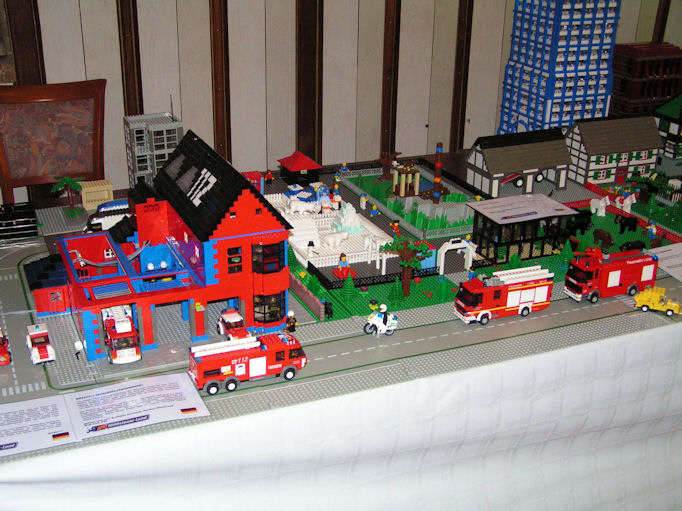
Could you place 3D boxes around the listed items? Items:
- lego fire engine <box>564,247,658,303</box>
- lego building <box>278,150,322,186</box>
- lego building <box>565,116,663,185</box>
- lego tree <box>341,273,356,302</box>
[{"bbox_3d":[0.568,0.032,1.817,0.203,0.113,0.050,-8,24,-22],"label":"lego fire engine"},{"bbox_3d":[-0.119,-0.264,2.544,0.102,0.085,0.112,-8,24,-22],"label":"lego building"},{"bbox_3d":[0.811,-0.326,2.613,0.268,0.180,0.145,-8,24,-22],"label":"lego building"},{"bbox_3d":[0.018,0.065,1.770,0.032,0.065,0.032,1,22,0],"label":"lego tree"}]

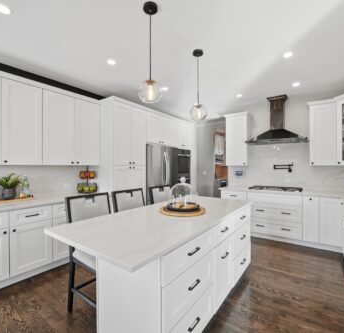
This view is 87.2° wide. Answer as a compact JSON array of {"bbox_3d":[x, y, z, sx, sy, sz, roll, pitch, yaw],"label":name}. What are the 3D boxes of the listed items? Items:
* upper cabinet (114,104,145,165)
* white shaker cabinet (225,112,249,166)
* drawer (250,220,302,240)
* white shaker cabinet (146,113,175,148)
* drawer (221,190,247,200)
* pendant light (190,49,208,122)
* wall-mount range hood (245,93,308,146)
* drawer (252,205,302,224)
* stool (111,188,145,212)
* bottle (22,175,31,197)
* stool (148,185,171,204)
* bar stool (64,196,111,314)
[{"bbox_3d":[-1.000,-0.565,3.631,0.560,1.130,0.760,0,0,37],"label":"upper cabinet"},{"bbox_3d":[1.495,-0.570,4.080,0.470,1.110,0.340,0,0,33],"label":"white shaker cabinet"},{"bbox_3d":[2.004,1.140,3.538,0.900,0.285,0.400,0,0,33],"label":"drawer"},{"bbox_3d":[-0.465,-0.800,4.340,0.610,0.640,0.930,0,0,39],"label":"white shaker cabinet"},{"bbox_3d":[1.384,0.610,3.918,0.460,0.180,0.400,0,0,33],"label":"drawer"},{"bbox_3d":[0.329,-0.970,2.200,0.205,0.870,0.205,0,0,0],"label":"pendant light"},{"bbox_3d":[2.088,-0.930,3.627,0.980,0.980,0.500,0,0,33],"label":"wall-mount range hood"},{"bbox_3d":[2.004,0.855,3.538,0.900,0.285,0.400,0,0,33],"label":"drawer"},{"bbox_3d":[-0.364,0.845,2.195,0.530,1.070,0.480,0,0,37],"label":"stool"},{"bbox_3d":[-2.130,0.292,2.645,0.080,0.310,0.080,0,0,39],"label":"bottle"},{"bbox_3d":[0.040,0.865,2.700,0.540,1.060,0.480,0,0,39],"label":"stool"},{"bbox_3d":[-0.690,0.845,1.791,0.530,1.070,0.470,0,0,37],"label":"bar stool"}]

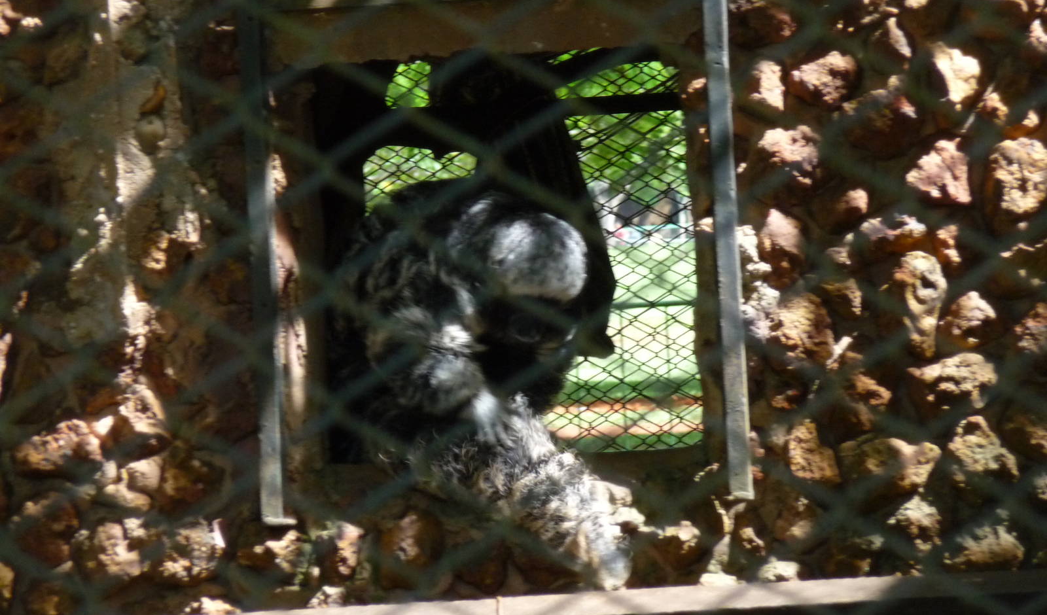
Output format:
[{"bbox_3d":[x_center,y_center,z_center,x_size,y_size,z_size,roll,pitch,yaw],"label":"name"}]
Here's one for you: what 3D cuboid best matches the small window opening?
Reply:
[{"bbox_3d":[-0.013,-0.044,5.550,0.320,0.335,0.120,-3,1,7],"label":"small window opening"}]

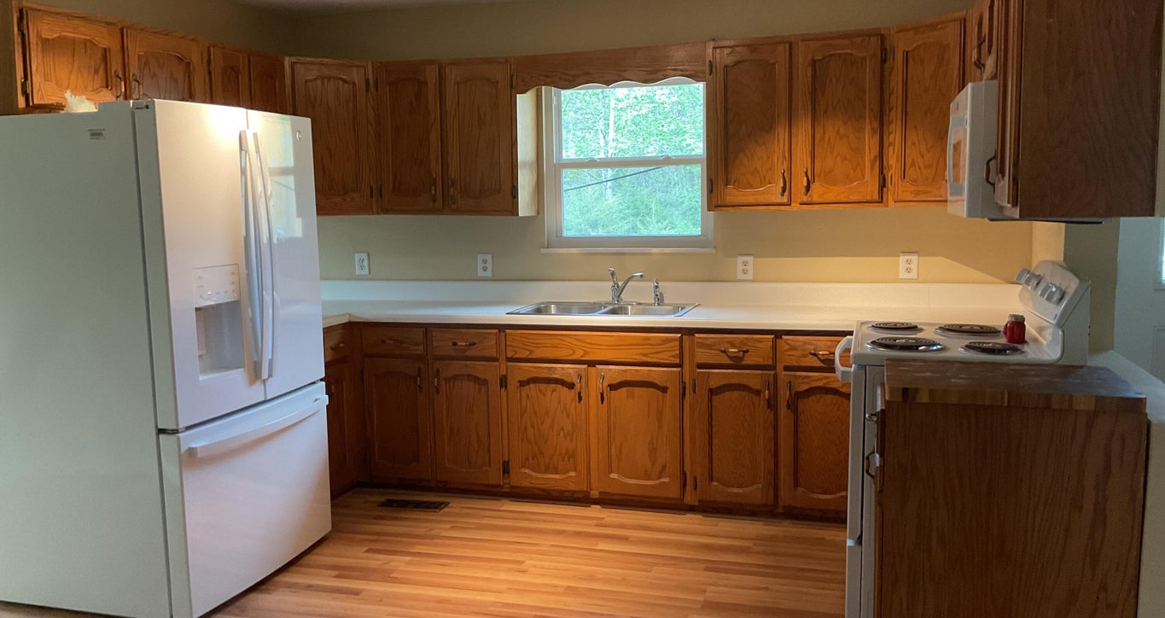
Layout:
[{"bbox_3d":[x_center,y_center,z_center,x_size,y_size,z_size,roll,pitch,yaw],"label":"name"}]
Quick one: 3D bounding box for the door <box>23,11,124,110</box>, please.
[{"bbox_3d":[-1.811,-0.874,3.507,0.028,0.325,0.448,1,7,17],"label":"door"}]

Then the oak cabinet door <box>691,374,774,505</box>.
[{"bbox_3d":[0.681,0.564,4.310,0.343,0.594,0.028,1,7,17],"label":"oak cabinet door"}]

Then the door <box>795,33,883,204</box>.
[{"bbox_3d":[1.143,-0.826,4.314,0.362,0.713,0.028,1,7,17],"label":"door"}]

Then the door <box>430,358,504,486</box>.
[{"bbox_3d":[-0.548,0.545,4.681,0.343,0.594,0.028,1,7,17],"label":"door"}]

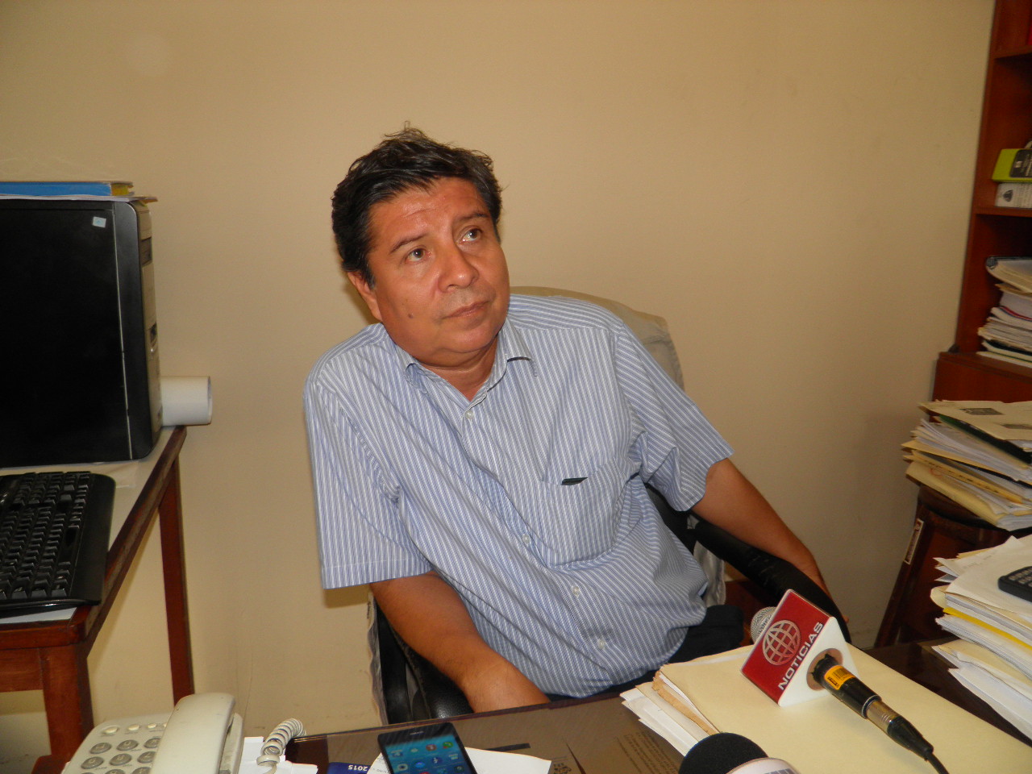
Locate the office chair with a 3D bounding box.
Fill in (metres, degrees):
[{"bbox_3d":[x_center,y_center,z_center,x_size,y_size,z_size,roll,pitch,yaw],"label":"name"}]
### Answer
[{"bbox_3d":[0.163,0.461,1.075,0.630,1.120,0.690,-5,14,-23],"label":"office chair"}]

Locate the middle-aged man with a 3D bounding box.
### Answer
[{"bbox_3d":[0.160,0.380,0.975,0.670,1.300,0.820,-4,13,-21],"label":"middle-aged man"}]

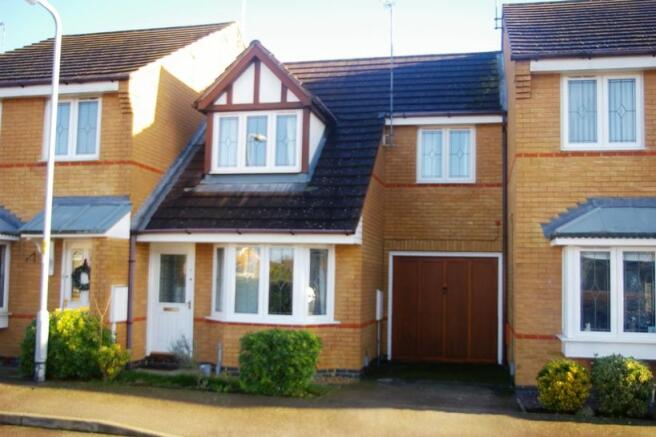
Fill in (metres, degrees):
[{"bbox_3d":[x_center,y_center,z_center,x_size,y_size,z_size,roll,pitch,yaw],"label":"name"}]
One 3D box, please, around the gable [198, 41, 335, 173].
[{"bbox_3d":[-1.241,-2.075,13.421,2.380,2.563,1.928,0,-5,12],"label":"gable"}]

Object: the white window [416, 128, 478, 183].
[{"bbox_3d":[2.412,-1.282,13.364,1.176,1.137,0.100,0,-5,12],"label":"white window"}]

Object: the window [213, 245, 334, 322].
[{"bbox_3d":[-1.034,1.130,11.425,2.304,1.330,0.507,0,-5,12],"label":"window"}]

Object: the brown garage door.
[{"bbox_3d":[2.333,1.817,13.170,2.102,2.105,0.080,0,-5,12],"label":"brown garage door"}]

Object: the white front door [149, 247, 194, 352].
[{"bbox_3d":[-2.887,1.480,12.084,0.907,2.034,0.100,0,-5,12],"label":"white front door"}]

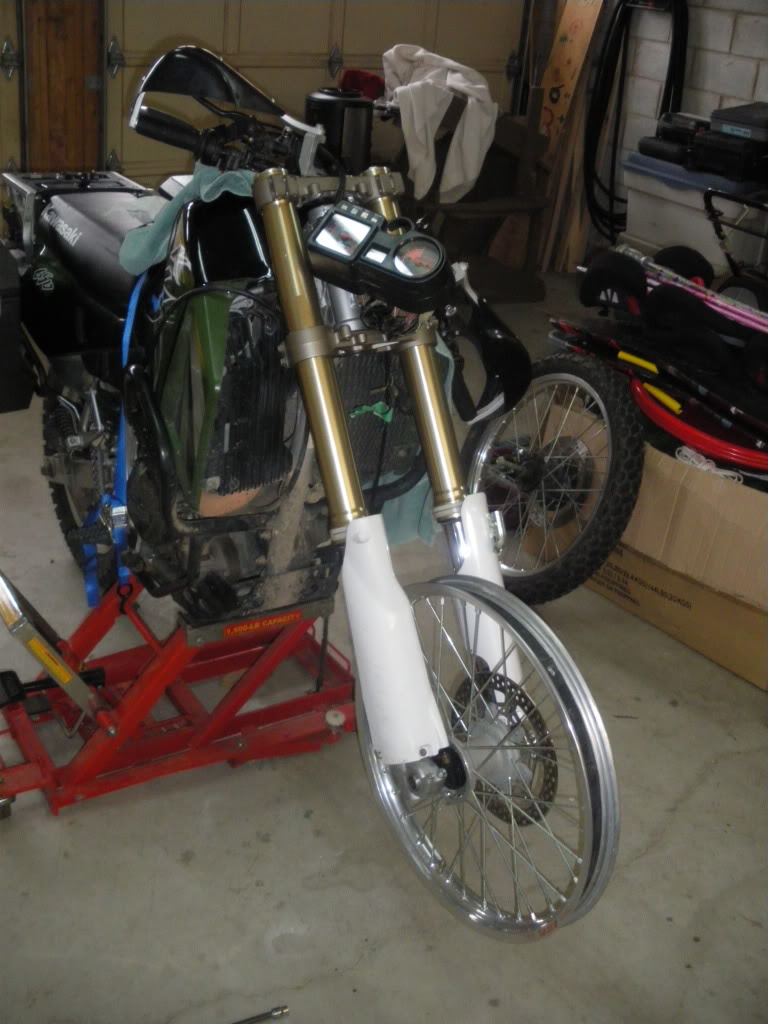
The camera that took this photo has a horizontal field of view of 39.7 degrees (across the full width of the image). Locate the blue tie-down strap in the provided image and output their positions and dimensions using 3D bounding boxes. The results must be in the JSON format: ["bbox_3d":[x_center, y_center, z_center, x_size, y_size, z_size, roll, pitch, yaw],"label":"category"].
[{"bbox_3d":[-0.529,-0.124,2.068,0.125,0.704,0.090,-13,32,-33],"label":"blue tie-down strap"}]

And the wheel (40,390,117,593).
[{"bbox_3d":[-0.732,-0.080,2.808,0.130,0.640,0.640,-13,32,-33],"label":"wheel"}]

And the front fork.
[{"bbox_3d":[0.018,-0.072,1.701,0.285,0.995,0.140,-11,-2,-34],"label":"front fork"}]

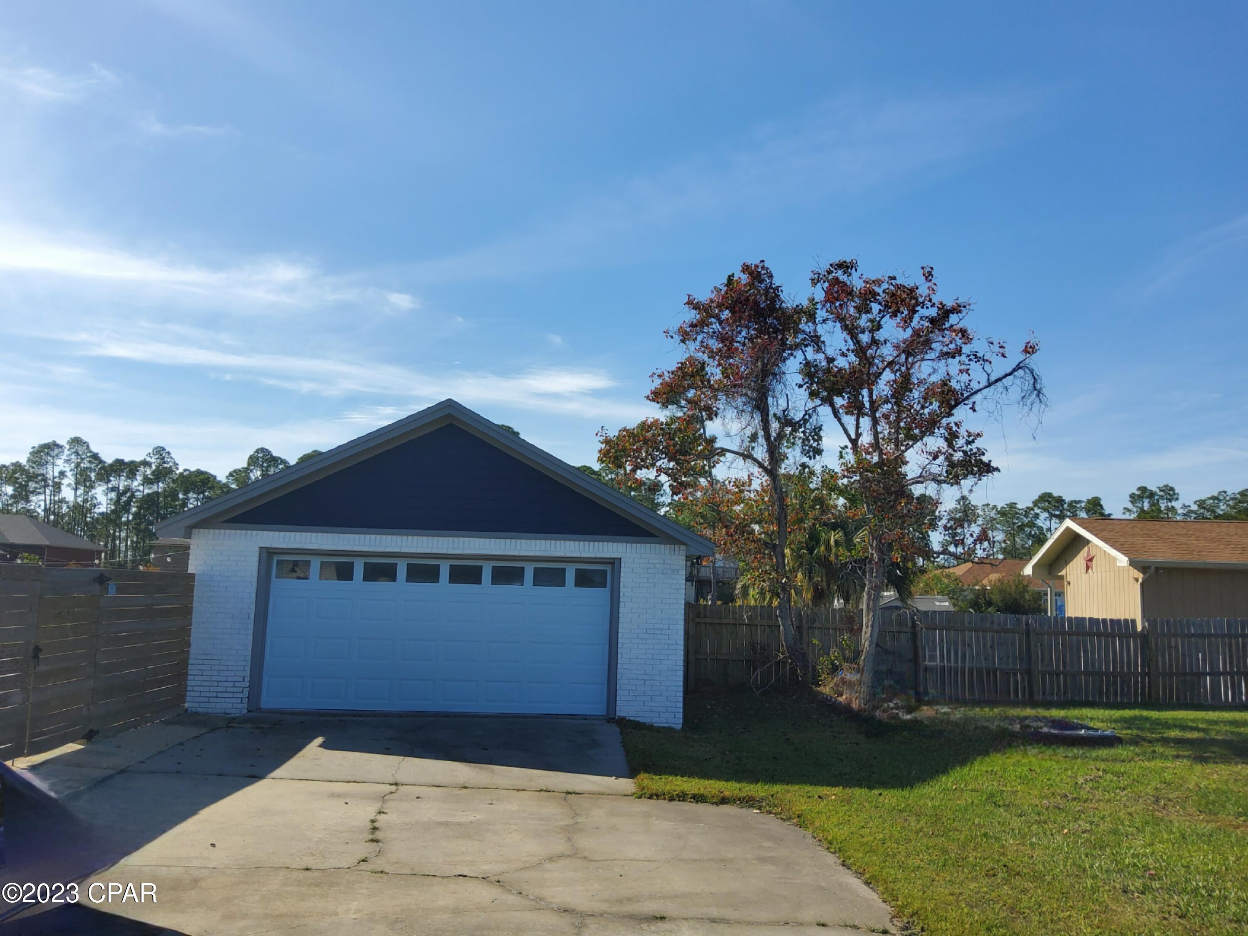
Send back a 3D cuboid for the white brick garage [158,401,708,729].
[{"bbox_3d":[-2.896,1.767,16.987,7.800,4.520,7.700,2,-8,-4],"label":"white brick garage"}]

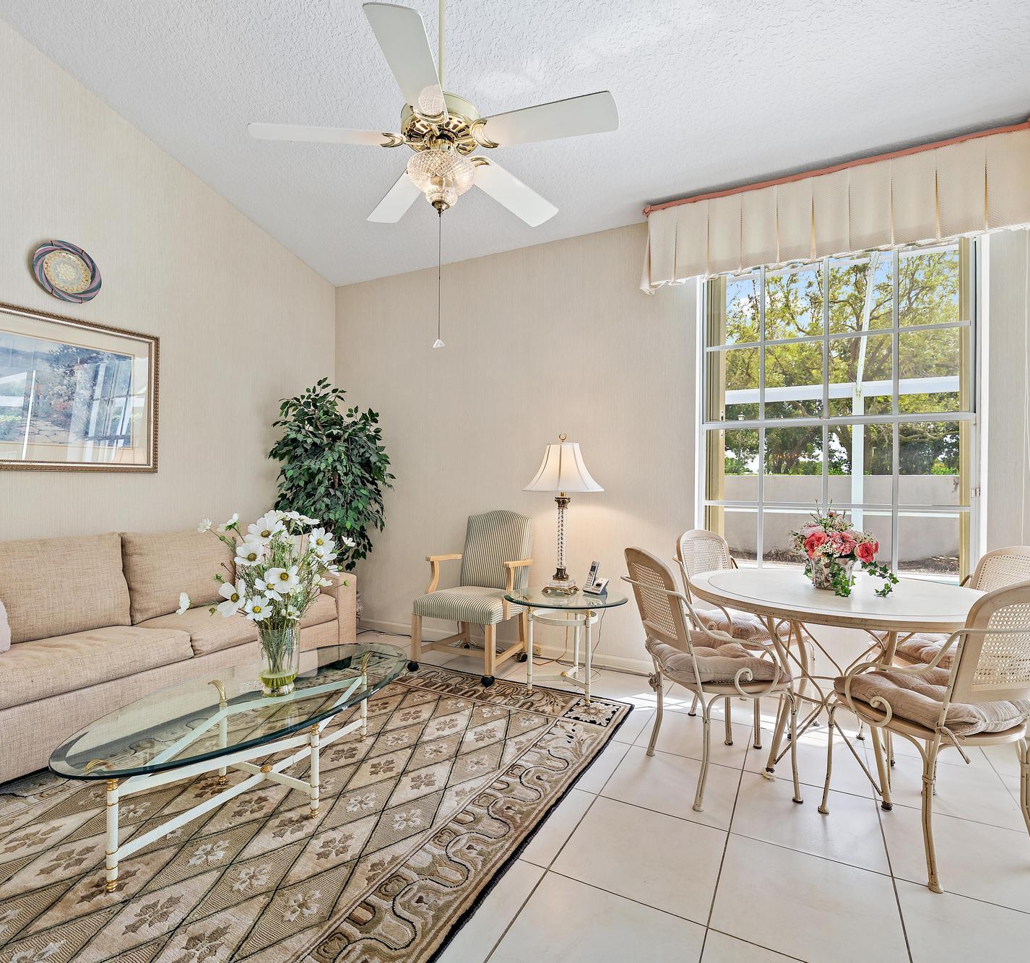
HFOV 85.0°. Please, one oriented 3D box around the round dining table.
[{"bbox_3d":[1.308,0.811,2.301,1.153,0.732,1.153,0,0,0],"label":"round dining table"}]

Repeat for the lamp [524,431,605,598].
[{"bbox_3d":[0.274,0.172,3.180,0.445,0.885,0.445,0,0,0],"label":"lamp"}]

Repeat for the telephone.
[{"bbox_3d":[0.456,0.532,3.130,0.125,0.166,0.110,0,0,43],"label":"telephone"}]

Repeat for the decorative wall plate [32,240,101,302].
[{"bbox_3d":[-2.296,-1.078,2.889,0.035,0.300,0.300,0,0,27],"label":"decorative wall plate"}]

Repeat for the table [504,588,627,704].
[{"bbox_3d":[0.281,0.909,3.122,0.680,0.530,0.680,0,0,0],"label":"table"}]

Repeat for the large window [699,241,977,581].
[{"bbox_3d":[1.662,-0.299,2.991,1.330,1.840,0.120,0,0,27],"label":"large window"}]

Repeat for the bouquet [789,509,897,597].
[{"bbox_3d":[1.313,0.282,2.293,0.440,0.330,0.360,0,0,27],"label":"bouquet"}]

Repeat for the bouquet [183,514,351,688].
[{"bbox_3d":[-0.900,0.419,2.040,0.600,0.670,0.500,0,0,0],"label":"bouquet"}]

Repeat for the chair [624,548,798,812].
[{"bbox_3d":[0.748,0.724,2.225,0.570,0.900,0.530,0,0,-11],"label":"chair"}]

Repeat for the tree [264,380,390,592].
[{"bbox_3d":[-1.314,0.211,4.050,0.840,1.900,0.840,0,0,28],"label":"tree"}]

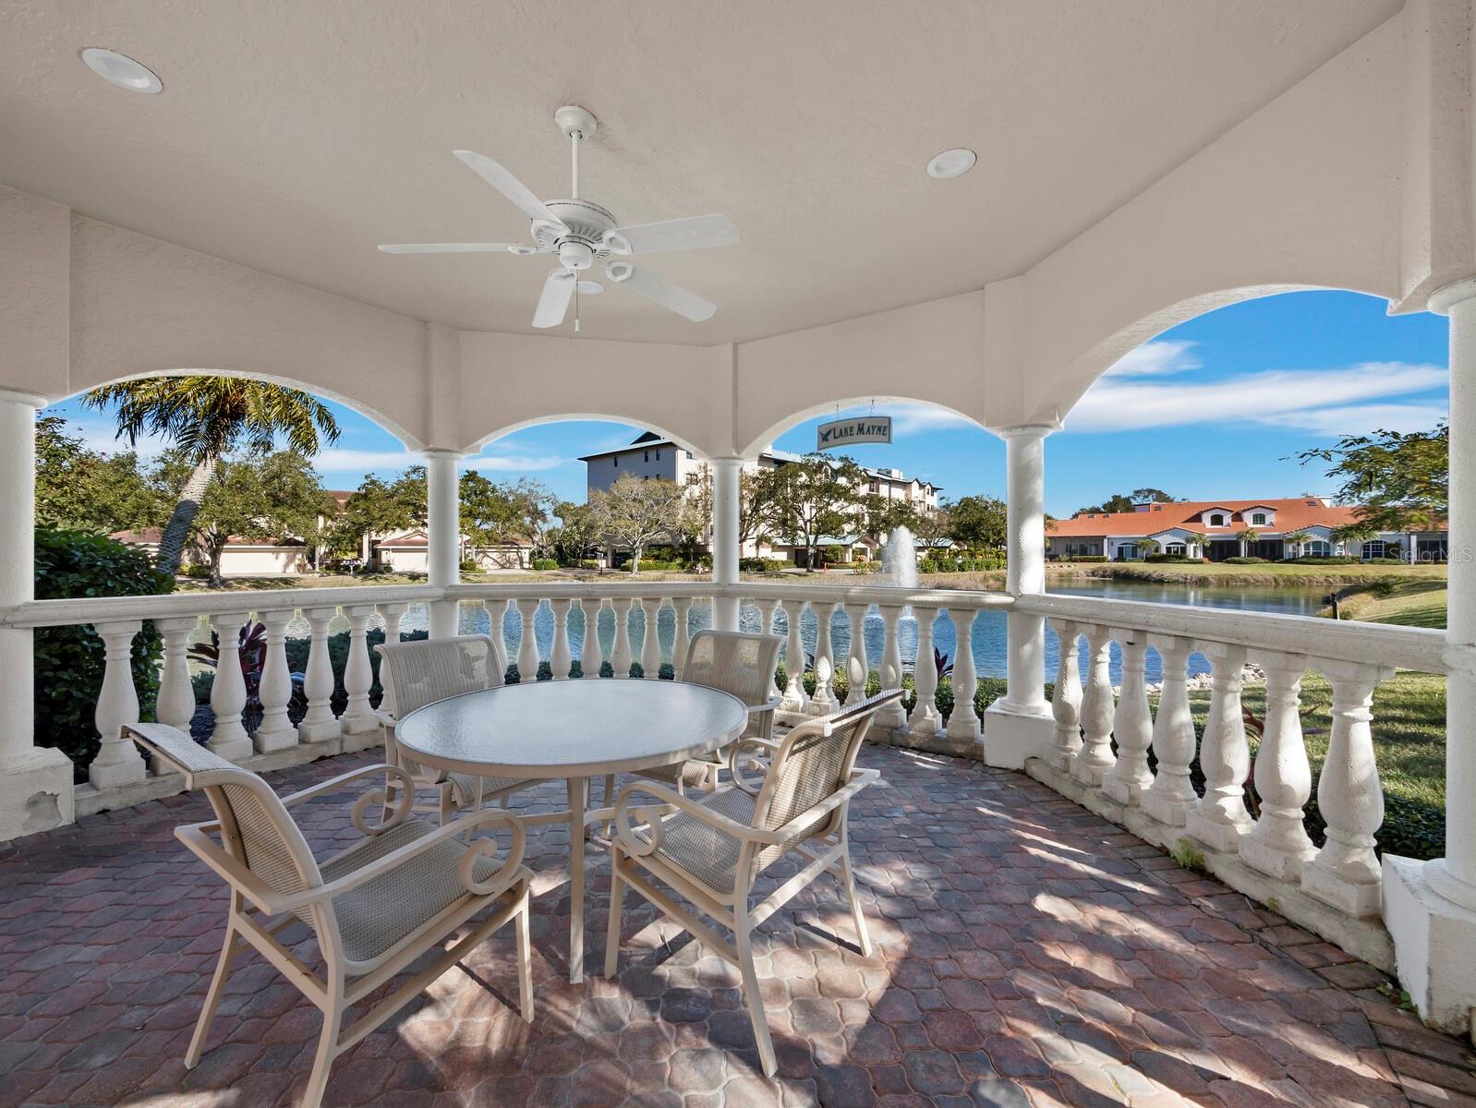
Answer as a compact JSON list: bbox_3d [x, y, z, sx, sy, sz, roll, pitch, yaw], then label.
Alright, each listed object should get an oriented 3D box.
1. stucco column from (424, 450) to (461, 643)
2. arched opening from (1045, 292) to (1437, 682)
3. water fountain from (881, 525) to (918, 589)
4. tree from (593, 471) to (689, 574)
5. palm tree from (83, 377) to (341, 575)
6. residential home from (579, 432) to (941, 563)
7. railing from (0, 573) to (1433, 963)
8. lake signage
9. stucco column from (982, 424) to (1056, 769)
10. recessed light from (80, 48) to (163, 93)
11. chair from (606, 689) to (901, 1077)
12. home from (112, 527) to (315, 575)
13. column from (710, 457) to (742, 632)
[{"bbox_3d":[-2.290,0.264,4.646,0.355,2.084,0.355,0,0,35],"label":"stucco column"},{"bbox_3d":[2.018,-0.392,2.744,0.270,1.423,1.889,0,0,-12],"label":"arched opening"},{"bbox_3d":[6.512,0.695,24.000,1.500,3.600,1.500,0,0,15],"label":"water fountain"},{"bbox_3d":[-9.193,-2.865,56.000,9.200,9.400,8.800,0,0,-9],"label":"tree"},{"bbox_3d":[-12.400,-1.600,14.500,4.700,6.600,4.700,0,0,-41],"label":"palm tree"},{"bbox_3d":[10.000,-7.200,102.000,19.000,17.700,72.000,0,0,43],"label":"residential home"},{"bbox_3d":[-0.366,0.787,3.736,5.985,1.086,2.926,0,0,11],"label":"railing"},{"bbox_3d":[0.854,-0.894,4.409,0.583,0.215,0.040,0,0,35],"label":"lake signage"},{"bbox_3d":[1.816,0.267,3.762,0.400,2.084,0.400,0,0,35],"label":"stucco column"},{"bbox_3d":[-2.108,-1.655,2.050,0.197,0.025,0.197,0,0,0],"label":"recessed light"},{"bbox_3d":[0.072,0.880,1.885,0.750,0.900,0.640,0,0,36],"label":"chair"},{"bbox_3d":[-53.600,-0.300,62.000,15.000,4.800,10.000,0,0,-30],"label":"home"},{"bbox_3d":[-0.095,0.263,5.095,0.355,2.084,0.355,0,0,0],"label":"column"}]

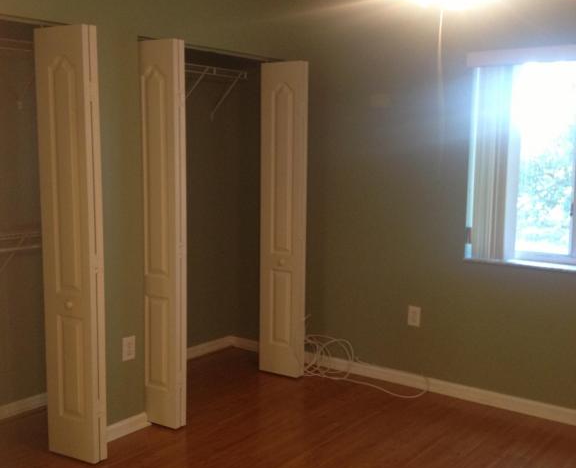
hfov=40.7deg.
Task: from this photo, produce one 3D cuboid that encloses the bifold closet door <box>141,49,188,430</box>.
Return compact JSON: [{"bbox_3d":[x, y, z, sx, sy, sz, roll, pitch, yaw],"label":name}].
[{"bbox_3d":[-0.672,0.015,4.043,0.302,1.996,0.078,6,9,34],"label":"bifold closet door"}]

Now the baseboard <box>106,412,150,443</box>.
[{"bbox_3d":[-0.844,0.998,4.015,0.015,0.083,0.348,6,9,34],"label":"baseboard"}]

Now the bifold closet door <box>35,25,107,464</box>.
[{"bbox_3d":[-0.993,0.070,3.604,0.297,1.996,0.083,6,9,34],"label":"bifold closet door"}]

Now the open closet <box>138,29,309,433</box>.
[{"bbox_3d":[-0.576,-0.065,4.670,0.821,2.009,1.329,6,9,34],"label":"open closet"}]

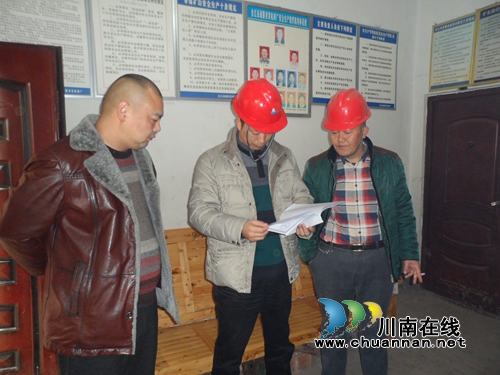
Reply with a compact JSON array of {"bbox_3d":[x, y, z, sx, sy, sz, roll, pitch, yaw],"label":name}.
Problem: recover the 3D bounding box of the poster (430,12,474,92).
[{"bbox_3d":[1.963,-1.304,3.676,0.025,0.658,0.460,-3,6,-26],"label":"poster"}]

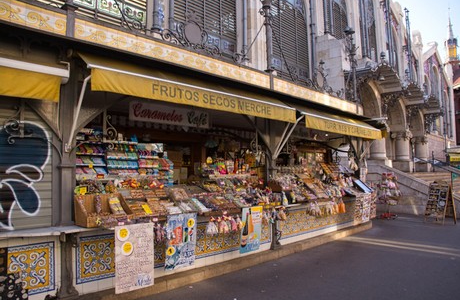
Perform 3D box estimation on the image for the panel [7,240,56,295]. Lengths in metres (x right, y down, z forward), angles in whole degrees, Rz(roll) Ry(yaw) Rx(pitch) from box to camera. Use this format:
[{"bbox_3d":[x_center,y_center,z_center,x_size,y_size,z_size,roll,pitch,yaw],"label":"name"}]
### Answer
[{"bbox_3d":[-2.100,1.265,3.654,0.480,0.520,0.040,3,-6,-45],"label":"panel"}]

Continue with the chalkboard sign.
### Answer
[{"bbox_3d":[6.363,1.594,10.405,0.450,1.250,0.680,0,-4,-12],"label":"chalkboard sign"}]

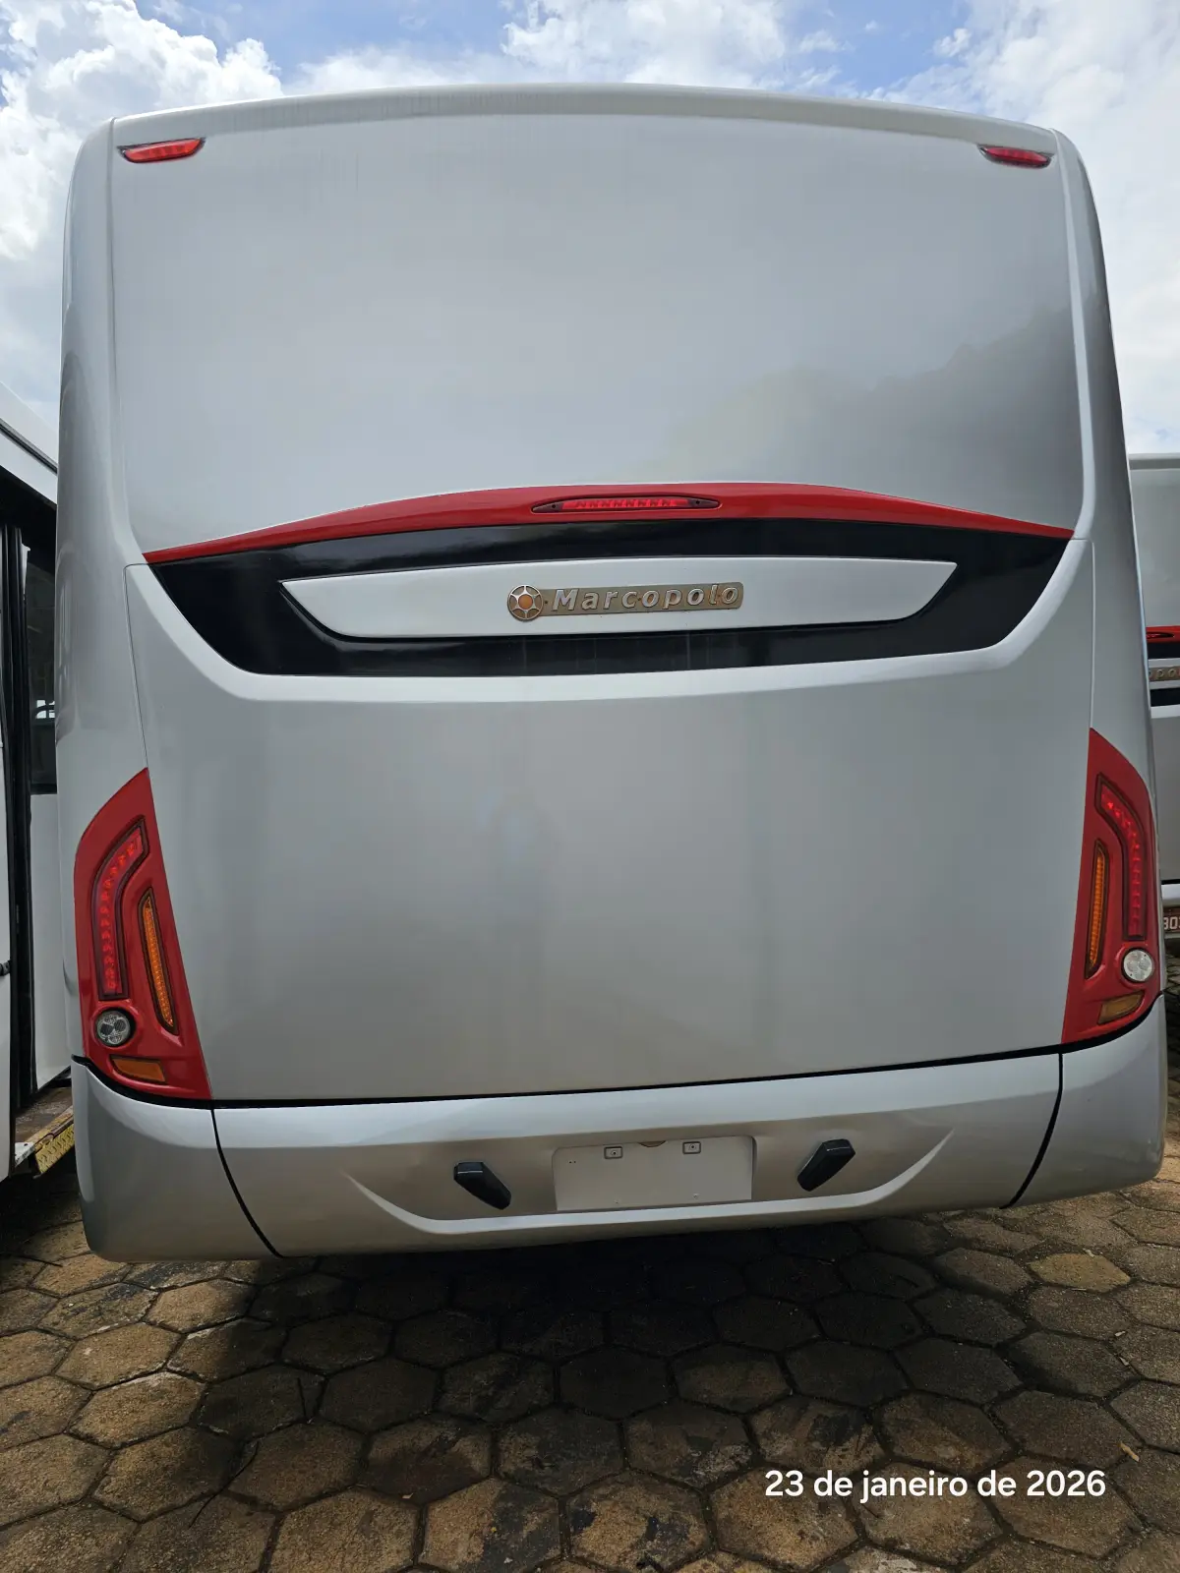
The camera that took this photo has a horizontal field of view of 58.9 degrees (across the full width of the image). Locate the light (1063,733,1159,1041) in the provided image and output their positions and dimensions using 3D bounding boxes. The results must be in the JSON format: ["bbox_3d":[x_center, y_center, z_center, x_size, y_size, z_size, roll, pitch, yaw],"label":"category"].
[{"bbox_3d":[1.160,0.216,2.369,0.300,0.690,0.120,-2,-1,-17],"label":"light"}]

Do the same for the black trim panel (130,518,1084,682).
[{"bbox_3d":[0.082,-0.392,2.208,2.020,0.335,0.120,-2,-1,-5],"label":"black trim panel"}]

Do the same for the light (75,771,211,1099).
[{"bbox_3d":[-0.951,0.307,2.193,0.300,0.690,0.120,-3,-1,7],"label":"light"}]

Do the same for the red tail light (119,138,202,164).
[{"bbox_3d":[-0.922,-1.360,2.247,0.195,0.044,0.050,-3,-1,3],"label":"red tail light"}]

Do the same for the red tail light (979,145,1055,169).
[{"bbox_3d":[0.979,-1.442,2.405,0.195,0.044,0.050,-2,-1,-13],"label":"red tail light"}]

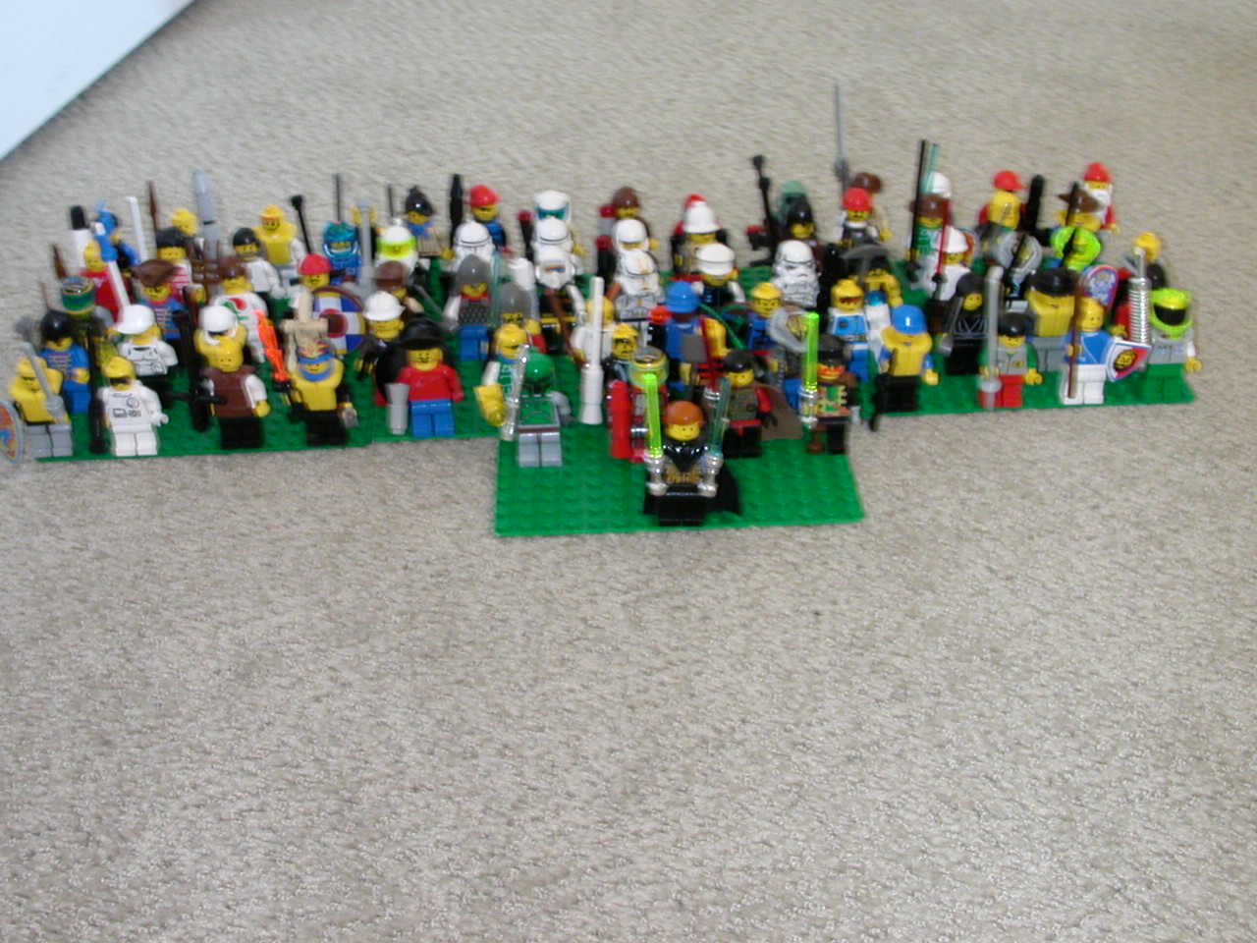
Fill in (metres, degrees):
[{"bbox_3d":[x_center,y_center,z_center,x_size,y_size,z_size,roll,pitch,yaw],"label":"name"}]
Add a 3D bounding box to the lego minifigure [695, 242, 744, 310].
[{"bbox_3d":[0.036,-0.068,0.623,0.025,0.043,0.015,-3,36,-1],"label":"lego minifigure"}]

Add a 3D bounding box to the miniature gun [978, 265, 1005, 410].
[{"bbox_3d":[0.133,-0.048,0.570,0.009,0.062,0.009,-6,36,1],"label":"miniature gun"}]

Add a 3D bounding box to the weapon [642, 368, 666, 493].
[{"bbox_3d":[0.009,-0.013,0.530,0.006,0.043,0.006,-4,20,1],"label":"weapon"}]

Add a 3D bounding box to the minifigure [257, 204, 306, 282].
[{"bbox_3d":[-0.149,-0.092,0.664,0.025,0.042,0.015,-3,36,-1],"label":"minifigure"}]

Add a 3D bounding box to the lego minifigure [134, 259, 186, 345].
[{"bbox_3d":[-0.185,-0.062,0.625,0.024,0.045,0.015,-3,35,-1],"label":"lego minifigure"}]

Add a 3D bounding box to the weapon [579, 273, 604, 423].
[{"bbox_3d":[-0.014,-0.046,0.591,0.008,0.060,0.008,2,24,-3],"label":"weapon"}]

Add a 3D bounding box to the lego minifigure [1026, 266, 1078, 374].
[{"bbox_3d":[0.166,-0.059,0.612,0.024,0.042,0.016,-2,34,0],"label":"lego minifigure"}]

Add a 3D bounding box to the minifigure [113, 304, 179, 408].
[{"bbox_3d":[-0.185,-0.044,0.601,0.025,0.043,0.015,-3,35,-1],"label":"minifigure"}]

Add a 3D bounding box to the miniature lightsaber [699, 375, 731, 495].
[{"bbox_3d":[0.029,-0.012,0.521,0.006,0.043,0.006,5,26,-5],"label":"miniature lightsaber"}]

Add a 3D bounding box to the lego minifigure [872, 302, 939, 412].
[{"bbox_3d":[0.102,-0.042,0.585,0.025,0.043,0.015,-3,36,-1],"label":"lego minifigure"}]

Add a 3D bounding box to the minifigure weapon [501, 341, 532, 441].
[{"bbox_3d":[-0.040,-0.029,0.560,0.006,0.040,0.006,10,29,-8],"label":"minifigure weapon"}]

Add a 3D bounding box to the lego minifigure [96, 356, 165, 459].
[{"bbox_3d":[-0.184,-0.025,0.575,0.025,0.041,0.015,-3,35,-1],"label":"lego minifigure"}]

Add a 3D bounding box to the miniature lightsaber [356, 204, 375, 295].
[{"bbox_3d":[-0.111,-0.094,0.663,0.006,0.043,0.006,1,36,-3],"label":"miniature lightsaber"}]

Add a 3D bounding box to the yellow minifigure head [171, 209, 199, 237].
[{"bbox_3d":[-0.189,-0.107,0.669,0.010,0.011,0.010,-3,35,-1],"label":"yellow minifigure head"}]

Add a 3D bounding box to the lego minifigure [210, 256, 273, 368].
[{"bbox_3d":[-0.157,-0.066,0.631,0.025,0.043,0.015,-3,35,-1],"label":"lego minifigure"}]

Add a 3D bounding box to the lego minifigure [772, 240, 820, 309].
[{"bbox_3d":[0.069,-0.073,0.639,0.024,0.042,0.015,-8,35,-8],"label":"lego minifigure"}]

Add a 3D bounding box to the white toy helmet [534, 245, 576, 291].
[{"bbox_3d":[-0.029,-0.081,0.619,0.015,0.015,0.015,-3,36,-1],"label":"white toy helmet"}]

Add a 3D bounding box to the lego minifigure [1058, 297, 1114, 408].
[{"bbox_3d":[0.172,-0.044,0.588,0.025,0.040,0.015,-4,36,-3],"label":"lego minifigure"}]

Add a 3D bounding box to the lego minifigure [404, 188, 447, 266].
[{"bbox_3d":[-0.091,-0.101,0.690,0.024,0.043,0.015,-2,34,0],"label":"lego minifigure"}]

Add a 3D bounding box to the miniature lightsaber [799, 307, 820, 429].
[{"bbox_3d":[0.064,-0.035,0.549,0.006,0.049,0.006,-3,36,-1],"label":"miniature lightsaber"}]

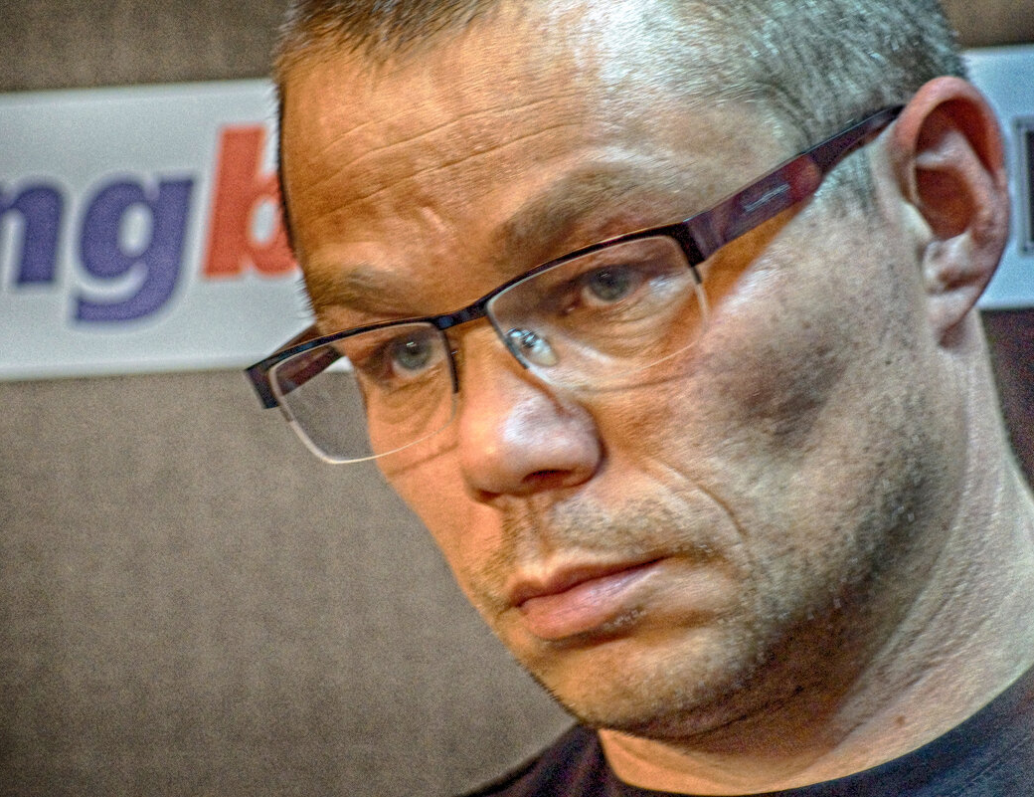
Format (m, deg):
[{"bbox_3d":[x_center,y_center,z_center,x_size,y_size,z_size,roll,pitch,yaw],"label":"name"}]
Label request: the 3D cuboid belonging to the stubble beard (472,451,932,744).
[{"bbox_3d":[0.039,0.054,2.149,0.134,0.079,0.094,-20,-1,33],"label":"stubble beard"}]

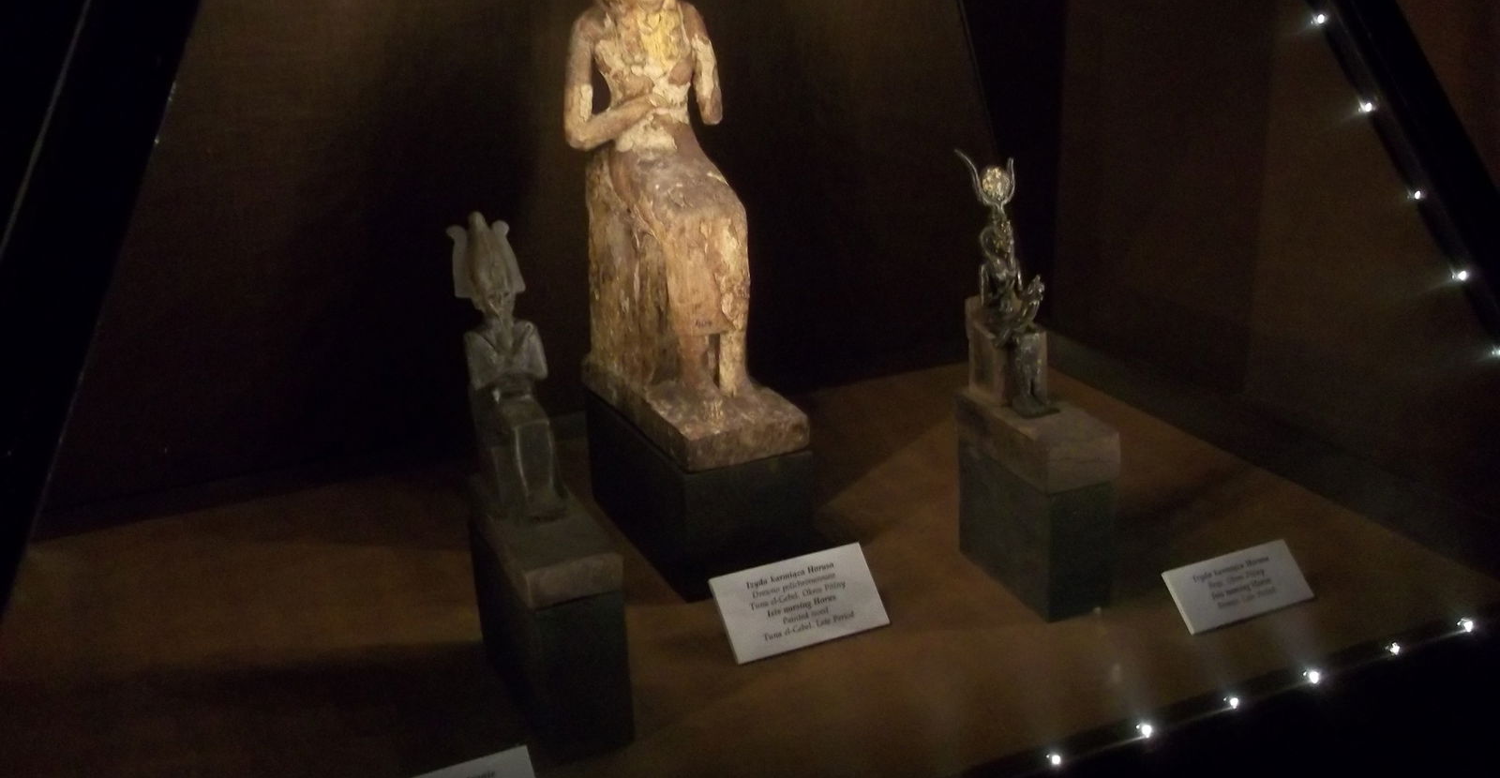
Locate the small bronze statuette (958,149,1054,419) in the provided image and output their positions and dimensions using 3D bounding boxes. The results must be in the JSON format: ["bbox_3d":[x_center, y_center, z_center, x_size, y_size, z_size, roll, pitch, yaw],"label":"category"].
[{"bbox_3d":[0.171,-0.071,0.905,0.049,0.167,0.071,-10,19,-19],"label":"small bronze statuette"}]

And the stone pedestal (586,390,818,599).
[{"bbox_3d":[-0.041,0.065,1.042,0.097,0.092,0.215,-11,20,-21],"label":"stone pedestal"}]

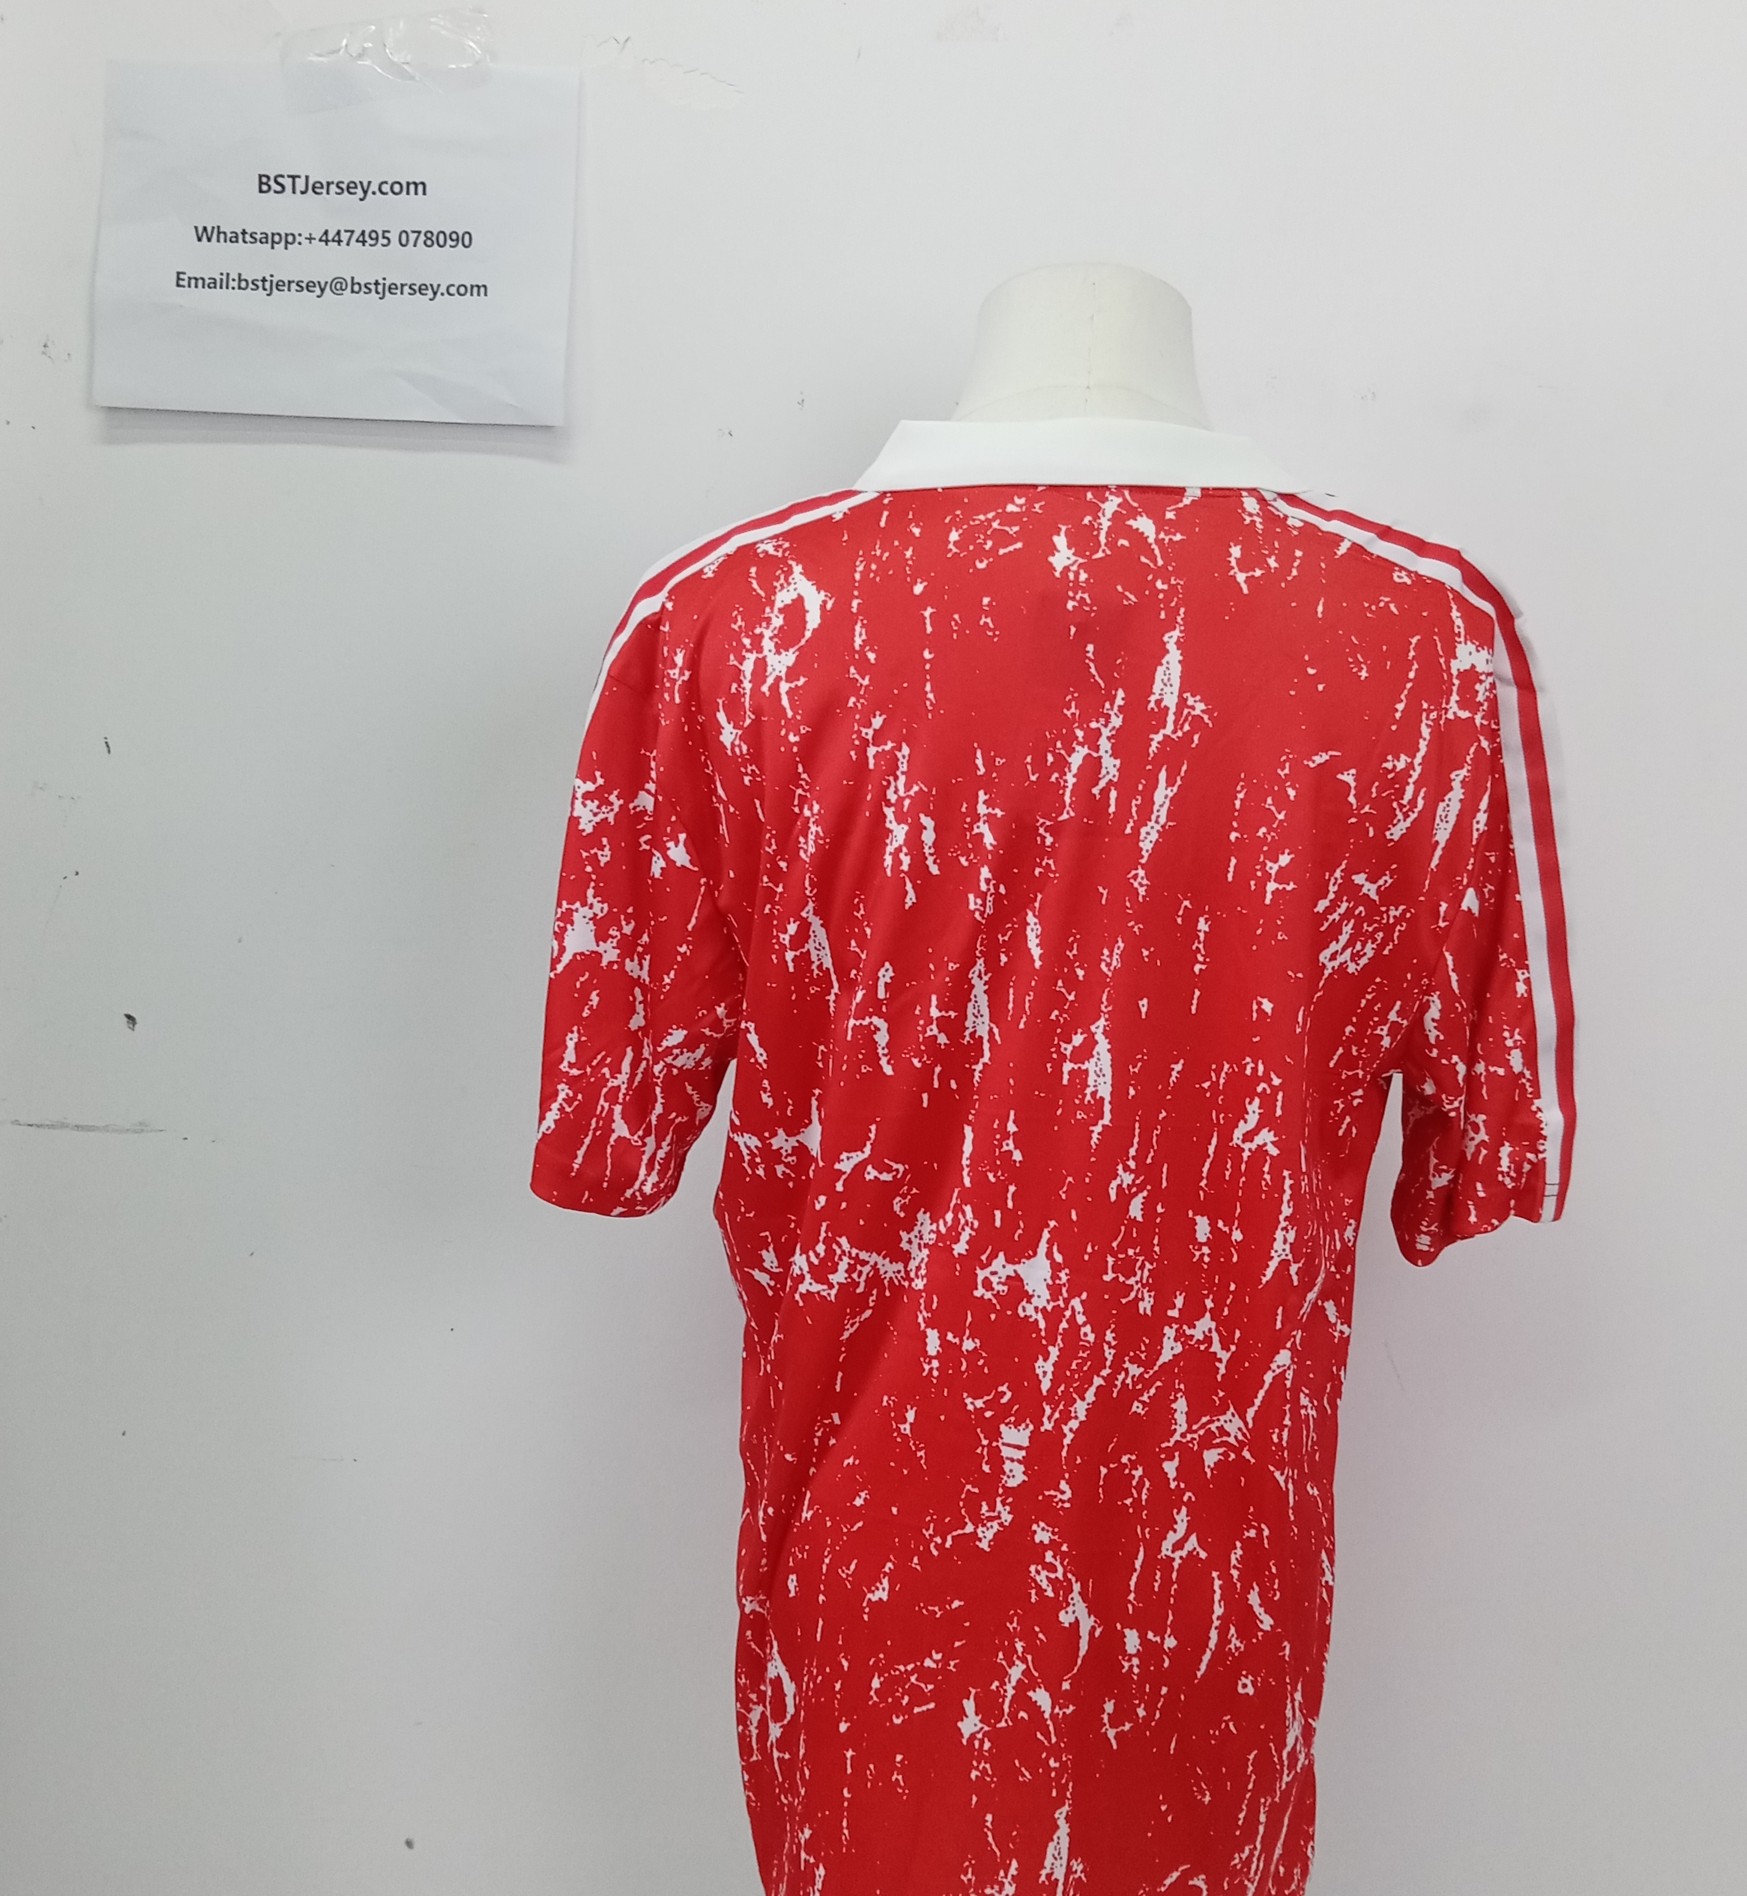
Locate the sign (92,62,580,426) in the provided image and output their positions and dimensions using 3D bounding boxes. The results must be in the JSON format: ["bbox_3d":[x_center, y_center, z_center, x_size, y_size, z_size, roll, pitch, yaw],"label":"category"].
[{"bbox_3d":[-0.329,-0.431,1.068,0.297,0.210,0.008,4,4,5],"label":"sign"}]

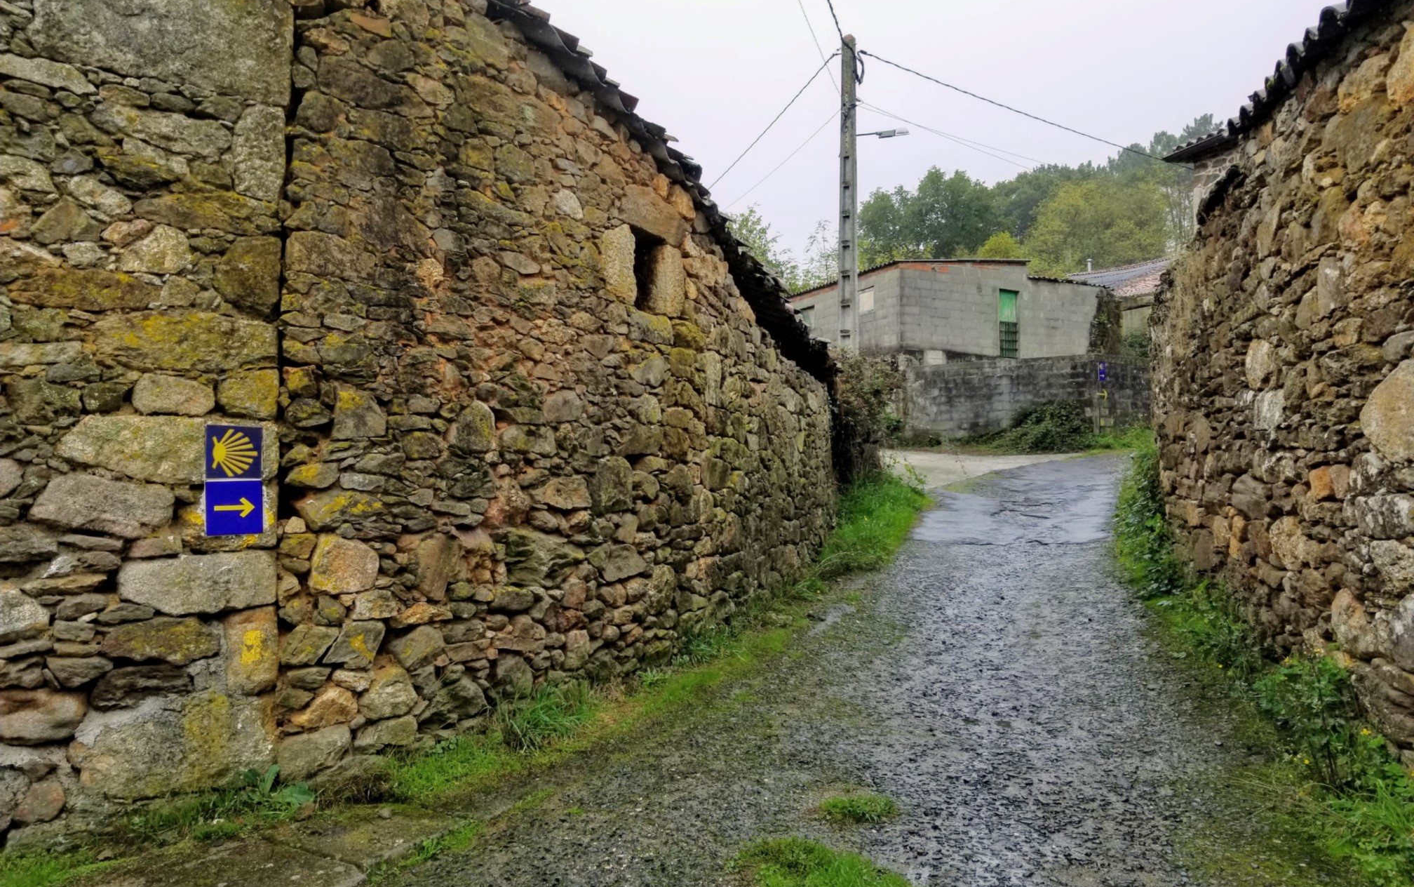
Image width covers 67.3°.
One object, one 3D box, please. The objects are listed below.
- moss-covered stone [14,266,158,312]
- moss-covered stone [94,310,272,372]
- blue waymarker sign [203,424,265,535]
[{"bbox_3d":[-2.185,-0.520,3.687,0.250,0.147,0.443,-1,-2,45],"label":"moss-covered stone"},{"bbox_3d":[-1.960,-0.367,3.929,0.280,0.220,0.624,-1,-2,45],"label":"moss-covered stone"},{"bbox_3d":[-1.748,0.137,3.930,0.020,0.410,0.205,-1,-2,45],"label":"blue waymarker sign"}]

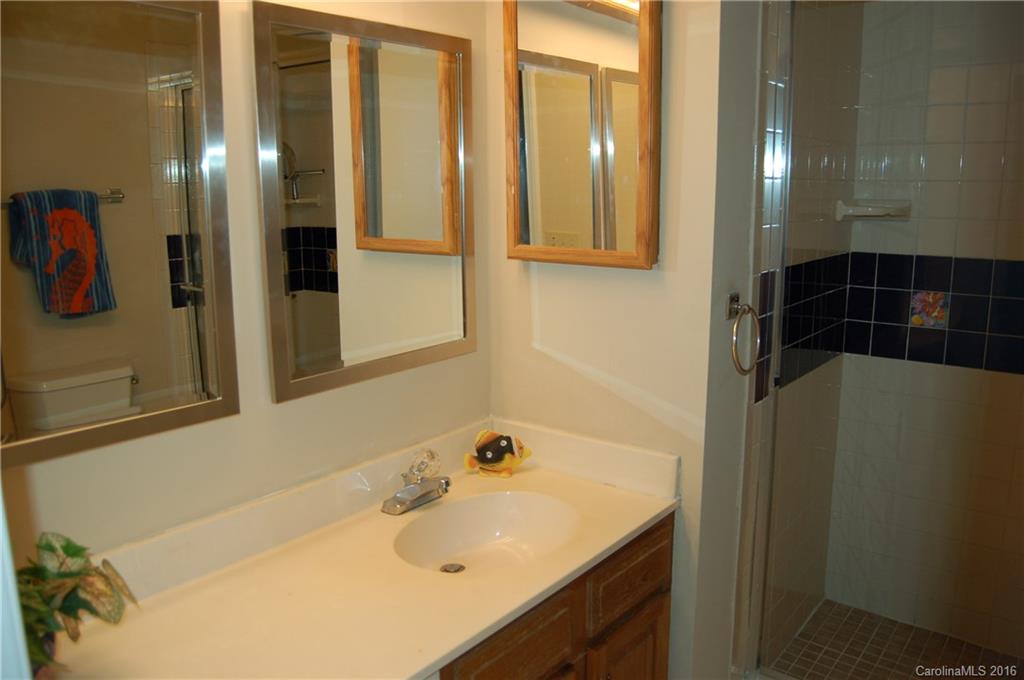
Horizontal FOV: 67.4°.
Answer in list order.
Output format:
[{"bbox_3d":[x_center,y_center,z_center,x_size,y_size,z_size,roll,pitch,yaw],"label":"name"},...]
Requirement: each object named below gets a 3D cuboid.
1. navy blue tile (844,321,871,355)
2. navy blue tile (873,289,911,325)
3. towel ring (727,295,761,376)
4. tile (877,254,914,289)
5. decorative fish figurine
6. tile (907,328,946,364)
[{"bbox_3d":[1.138,-0.009,2.525,0.080,0.107,0.010,9,14,39],"label":"navy blue tile"},{"bbox_3d":[1.211,-0.105,2.444,0.107,0.107,0.010,9,14,39],"label":"navy blue tile"},{"bbox_3d":[0.536,-0.011,1.807,0.055,0.179,0.153,9,14,39],"label":"towel ring"},{"bbox_3d":[1.213,-0.214,2.422,0.108,0.108,0.010,8,15,39],"label":"tile"},{"bbox_3d":[-0.036,0.292,1.964,0.158,0.107,0.060,-1,11,-5],"label":"decorative fish figurine"},{"bbox_3d":[1.295,0.015,2.397,0.107,0.107,0.010,9,14,39],"label":"tile"}]

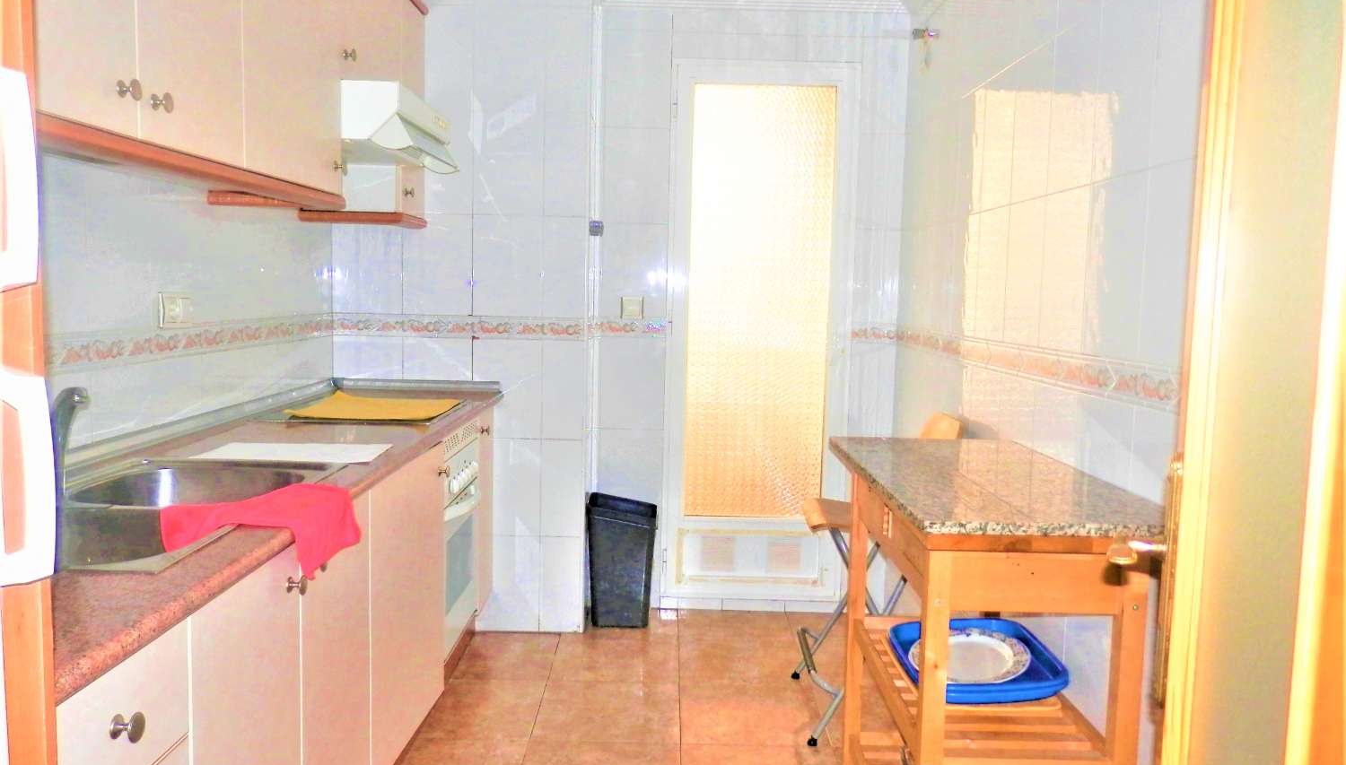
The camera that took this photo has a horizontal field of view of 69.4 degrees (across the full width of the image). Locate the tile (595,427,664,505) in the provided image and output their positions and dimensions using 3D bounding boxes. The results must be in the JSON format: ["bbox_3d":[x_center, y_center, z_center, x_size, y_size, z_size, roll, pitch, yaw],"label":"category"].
[{"bbox_3d":[-0.162,0.362,3.799,0.250,0.358,0.012,1,5,0],"label":"tile"}]

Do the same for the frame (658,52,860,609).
[{"bbox_3d":[0.330,-0.170,3.790,0.711,2.094,0.050,1,6,0],"label":"frame"}]

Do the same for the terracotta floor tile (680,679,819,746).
[{"bbox_3d":[0.235,1.012,2.964,0.422,0.010,0.428,1,5,0],"label":"terracotta floor tile"}]

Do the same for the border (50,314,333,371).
[{"bbox_3d":[-1.195,-0.128,2.642,0.010,0.080,1.567,1,5,0],"label":"border"}]

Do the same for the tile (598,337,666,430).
[{"bbox_3d":[-0.161,0.004,3.727,0.256,0.355,0.010,1,5,0],"label":"tile"}]

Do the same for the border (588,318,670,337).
[{"bbox_3d":[-0.163,-0.212,3.745,0.279,0.076,0.012,1,5,0],"label":"border"}]

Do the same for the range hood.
[{"bbox_3d":[-0.936,-0.724,2.816,0.516,0.172,0.600,1,5,0],"label":"range hood"}]

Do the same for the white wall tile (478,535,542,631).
[{"bbox_3d":[-0.602,0.729,3.512,0.244,0.354,0.010,1,5,0],"label":"white wall tile"}]

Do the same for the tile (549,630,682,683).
[{"bbox_3d":[-0.191,0.939,3.311,0.421,0.010,0.419,1,5,0],"label":"tile"}]

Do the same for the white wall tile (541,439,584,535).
[{"bbox_3d":[-0.396,0.381,3.480,0.152,0.351,0.010,1,5,0],"label":"white wall tile"}]

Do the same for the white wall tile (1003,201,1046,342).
[{"bbox_3d":[0.880,-0.271,2.422,0.012,0.363,0.249,1,5,0],"label":"white wall tile"}]

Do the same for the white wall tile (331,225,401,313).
[{"bbox_3d":[-1.085,-0.425,3.460,0.249,0.359,0.010,1,6,0],"label":"white wall tile"}]

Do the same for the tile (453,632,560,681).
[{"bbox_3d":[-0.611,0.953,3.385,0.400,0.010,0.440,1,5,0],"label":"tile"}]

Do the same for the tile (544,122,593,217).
[{"bbox_3d":[-0.375,-0.765,3.429,0.157,0.359,0.010,1,6,0],"label":"tile"}]

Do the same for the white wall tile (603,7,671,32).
[{"bbox_3d":[-0.136,-1.381,3.691,0.258,0.091,0.010,1,5,0],"label":"white wall tile"}]

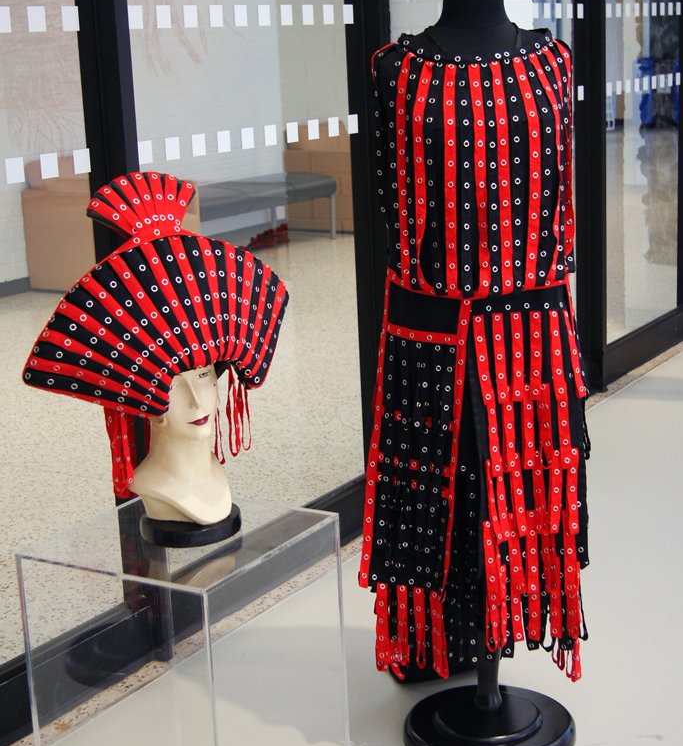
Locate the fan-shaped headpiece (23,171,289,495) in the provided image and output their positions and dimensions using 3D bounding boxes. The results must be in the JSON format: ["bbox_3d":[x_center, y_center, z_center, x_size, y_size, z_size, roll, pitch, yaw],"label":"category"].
[{"bbox_3d":[-0.305,-0.068,2.271,0.530,0.570,0.260,-16,19,-41],"label":"fan-shaped headpiece"}]

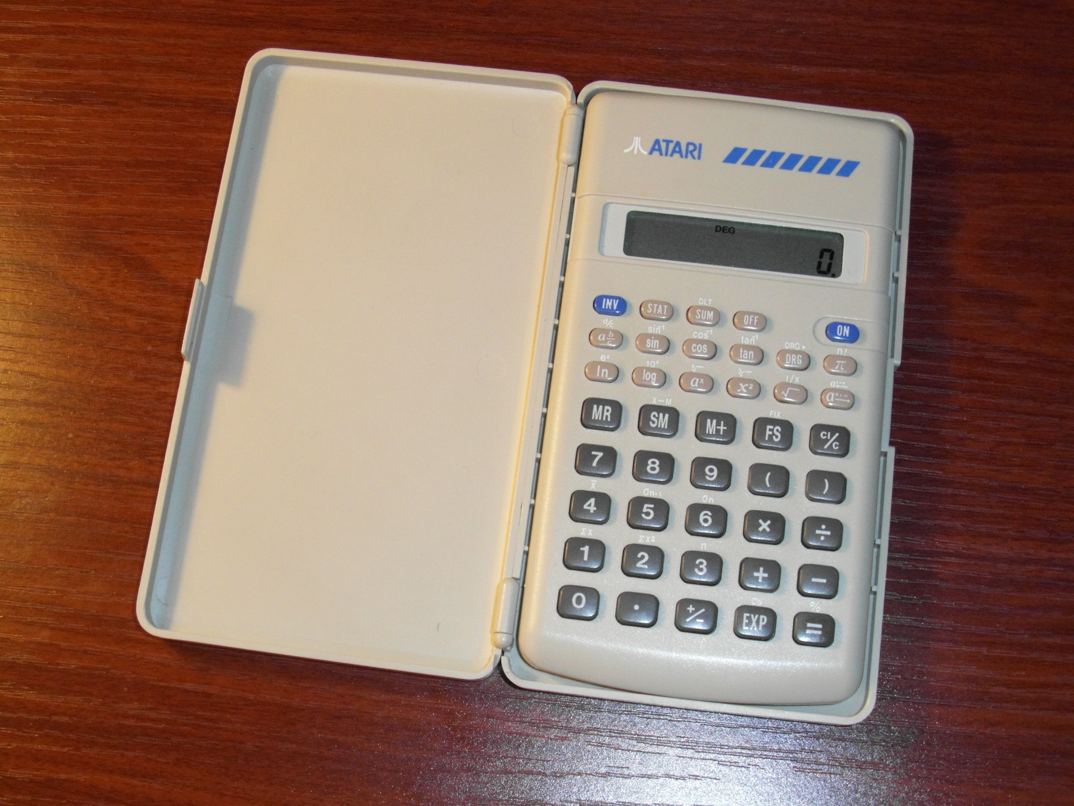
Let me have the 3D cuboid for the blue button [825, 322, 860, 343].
[{"bbox_3d":[0.065,-0.015,0.408,0.007,0.002,0.004,6,72,3],"label":"blue button"}]

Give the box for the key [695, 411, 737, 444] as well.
[{"bbox_3d":[0.038,0.005,0.407,0.009,0.002,0.007,7,71,3],"label":"key"}]

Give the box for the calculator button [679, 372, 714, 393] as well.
[{"bbox_3d":[0.034,-0.004,0.414,0.007,0.002,0.004,7,71,3],"label":"calculator button"}]

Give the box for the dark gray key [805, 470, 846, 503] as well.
[{"bbox_3d":[0.063,0.018,0.418,0.009,0.003,0.007,7,74,3],"label":"dark gray key"}]

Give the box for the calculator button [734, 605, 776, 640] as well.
[{"bbox_3d":[0.044,0.044,0.389,0.009,0.002,0.007,6,72,3],"label":"calculator button"}]

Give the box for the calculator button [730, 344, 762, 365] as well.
[{"bbox_3d":[0.045,-0.011,0.412,0.007,0.002,0.004,7,71,3],"label":"calculator button"}]

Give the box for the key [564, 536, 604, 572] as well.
[{"bbox_3d":[0.010,0.032,0.402,0.009,0.002,0.007,7,71,3],"label":"key"}]

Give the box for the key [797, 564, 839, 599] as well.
[{"bbox_3d":[0.057,0.036,0.391,0.009,0.002,0.007,6,72,3],"label":"key"}]

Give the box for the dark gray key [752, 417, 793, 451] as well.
[{"bbox_3d":[0.049,0.006,0.401,0.009,0.002,0.007,6,72,3],"label":"dark gray key"}]

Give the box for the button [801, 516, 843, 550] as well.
[{"bbox_3d":[0.060,0.027,0.402,0.009,0.002,0.007,7,71,3],"label":"button"}]

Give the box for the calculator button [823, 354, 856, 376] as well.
[{"bbox_3d":[0.065,-0.008,0.414,0.007,0.002,0.004,7,71,3],"label":"calculator button"}]

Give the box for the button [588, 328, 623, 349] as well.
[{"bbox_3d":[0.015,-0.014,0.417,0.007,0.002,0.004,7,71,3],"label":"button"}]

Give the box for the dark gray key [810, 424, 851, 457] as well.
[{"bbox_3d":[0.062,0.008,0.406,0.009,0.002,0.007,7,71,3],"label":"dark gray key"}]

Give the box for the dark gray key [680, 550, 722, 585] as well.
[{"bbox_3d":[0.035,0.035,0.414,0.009,0.003,0.007,7,74,3],"label":"dark gray key"}]

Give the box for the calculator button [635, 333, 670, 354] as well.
[{"bbox_3d":[0.026,-0.013,0.428,0.007,0.002,0.004,7,74,3],"label":"calculator button"}]

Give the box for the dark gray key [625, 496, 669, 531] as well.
[{"bbox_3d":[0.023,0.023,0.401,0.009,0.002,0.007,7,71,3],"label":"dark gray key"}]

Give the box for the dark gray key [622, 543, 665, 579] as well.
[{"bbox_3d":[0.022,0.033,0.398,0.009,0.002,0.007,7,71,3],"label":"dark gray key"}]

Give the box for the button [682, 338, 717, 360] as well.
[{"bbox_3d":[0.034,-0.011,0.407,0.007,0.002,0.004,6,72,3],"label":"button"}]

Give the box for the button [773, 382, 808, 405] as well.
[{"bbox_3d":[0.056,-0.002,0.425,0.007,0.002,0.004,7,74,3],"label":"button"}]

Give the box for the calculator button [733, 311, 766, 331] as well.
[{"bbox_3d":[0.046,-0.018,0.415,0.007,0.002,0.004,7,71,3],"label":"calculator button"}]

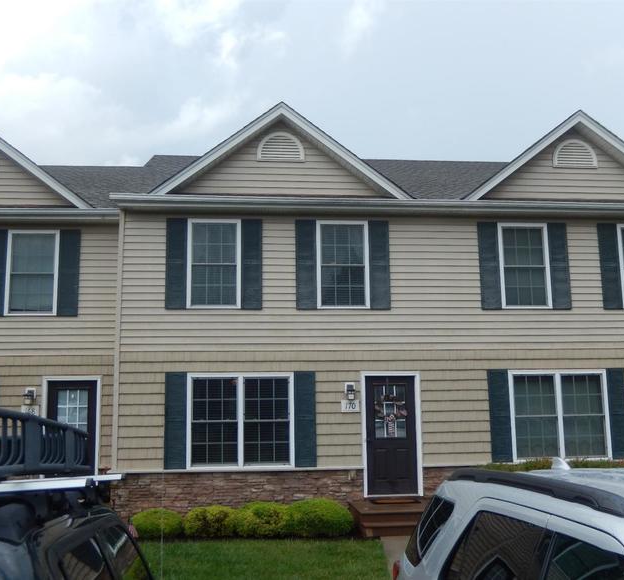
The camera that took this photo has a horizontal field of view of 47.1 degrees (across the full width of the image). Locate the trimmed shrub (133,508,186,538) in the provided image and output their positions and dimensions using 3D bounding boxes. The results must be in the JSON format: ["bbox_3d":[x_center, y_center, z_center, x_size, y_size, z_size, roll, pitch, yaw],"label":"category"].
[{"bbox_3d":[-2.386,3.571,11.054,0.780,0.370,0.760,0,-9,-6],"label":"trimmed shrub"}]

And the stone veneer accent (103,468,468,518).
[{"bbox_3d":[-0.360,3.449,12.076,5.950,0.780,0.150,0,-9,-6],"label":"stone veneer accent"}]

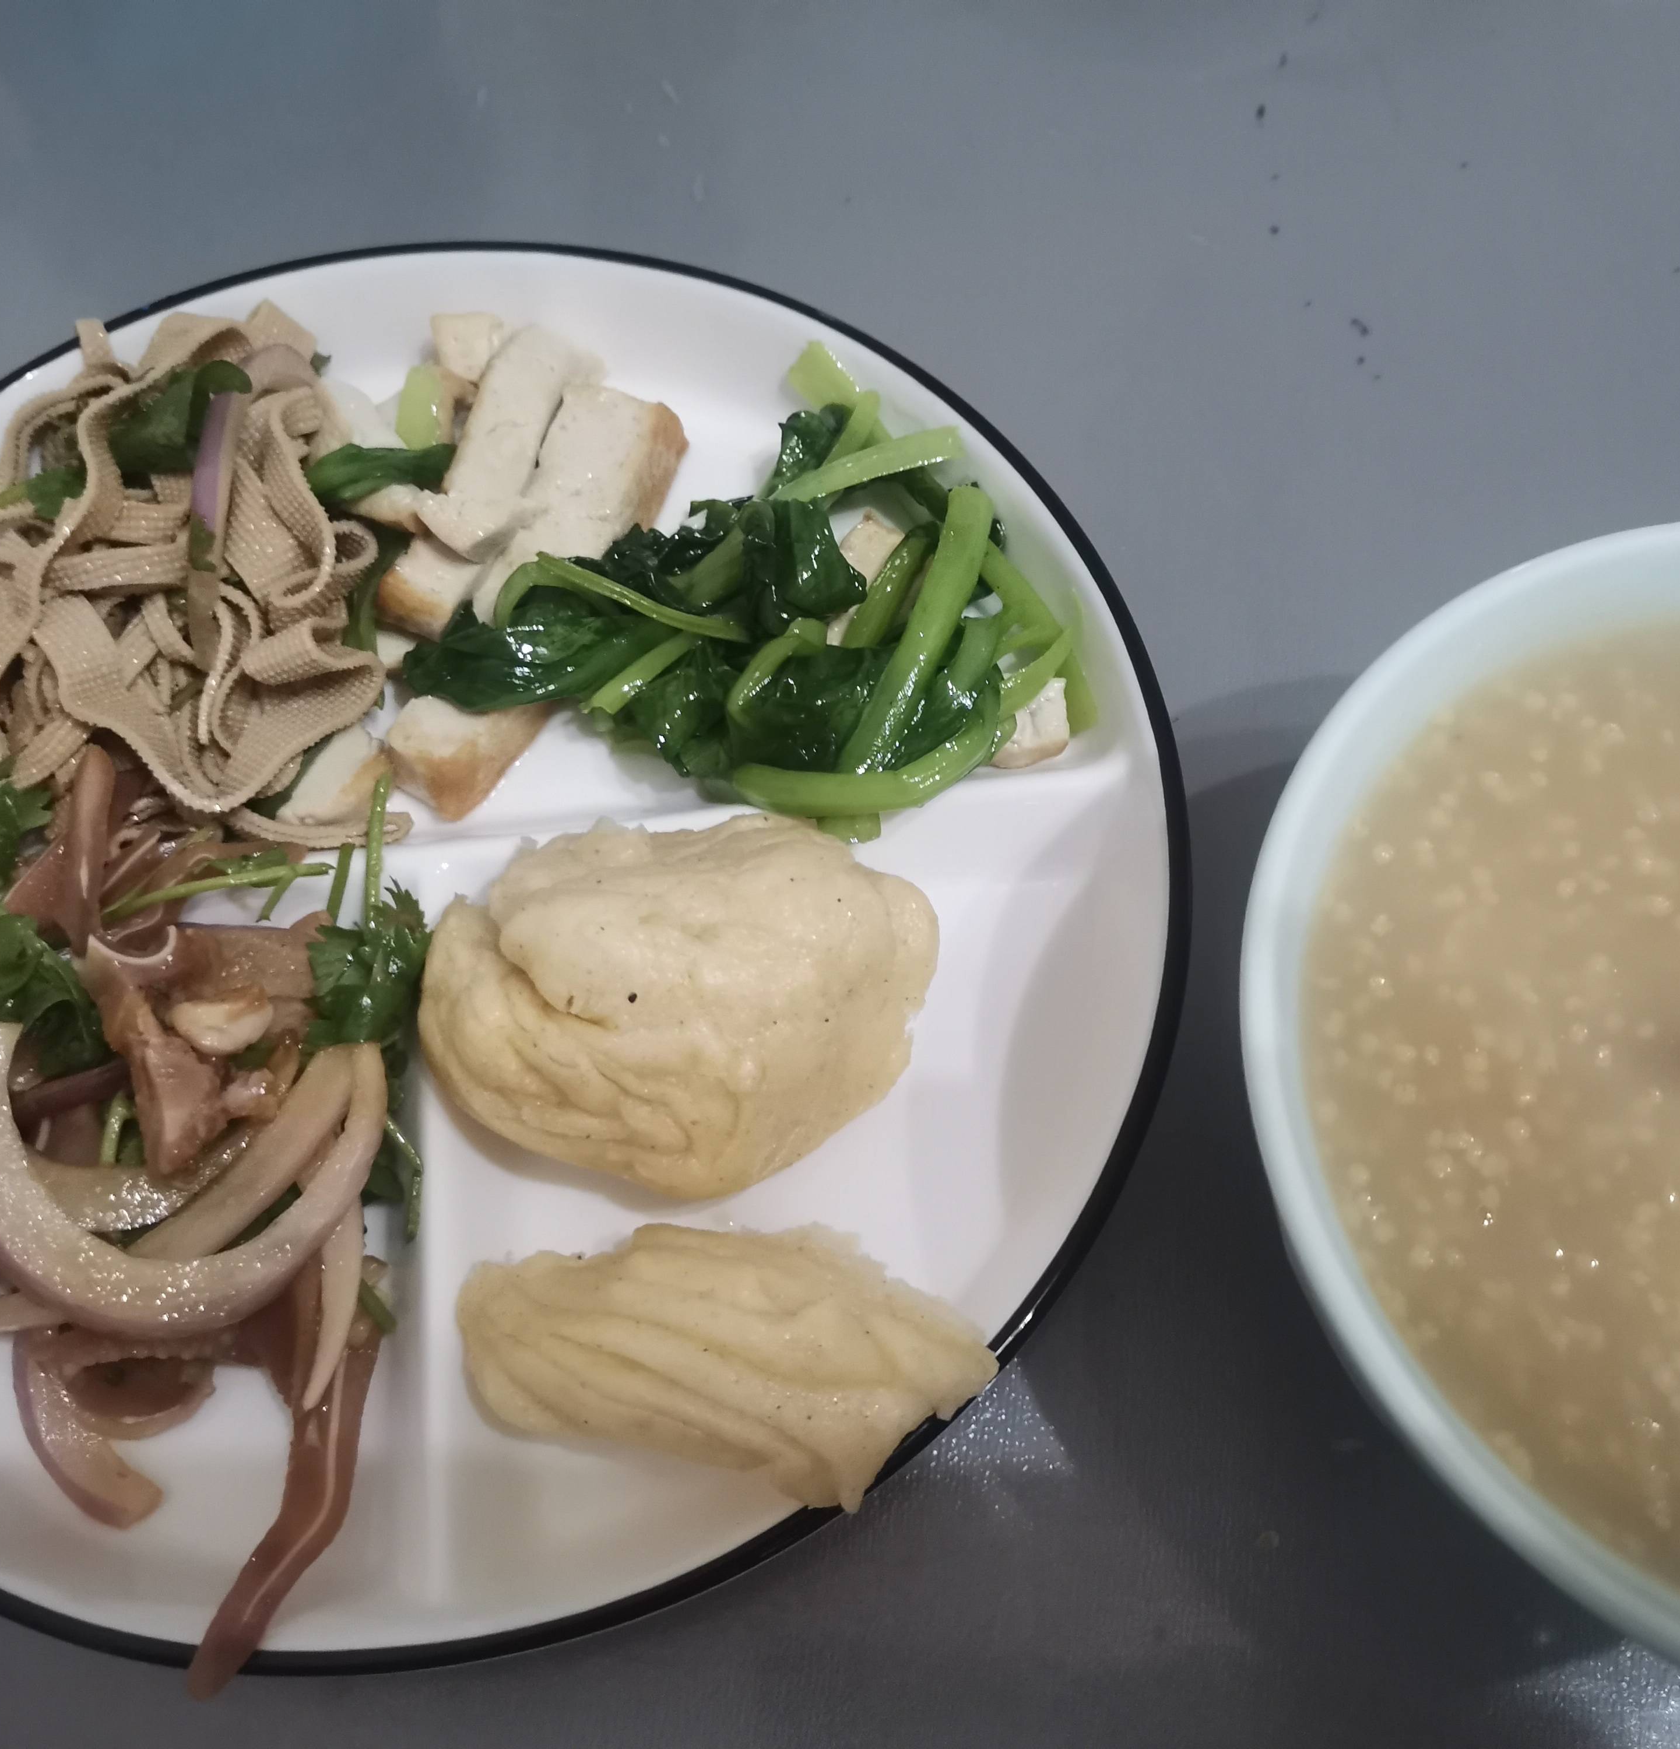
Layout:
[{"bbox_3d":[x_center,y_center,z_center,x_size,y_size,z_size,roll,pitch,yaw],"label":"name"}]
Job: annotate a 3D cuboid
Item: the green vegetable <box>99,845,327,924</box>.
[{"bbox_3d":[-0.097,0.001,0.273,0.035,0.008,0.009,-7,65,-3],"label":"green vegetable"}]

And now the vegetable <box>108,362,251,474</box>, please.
[{"bbox_3d":[-0.113,-0.078,0.301,0.022,0.014,0.017,-9,66,-4],"label":"vegetable"}]

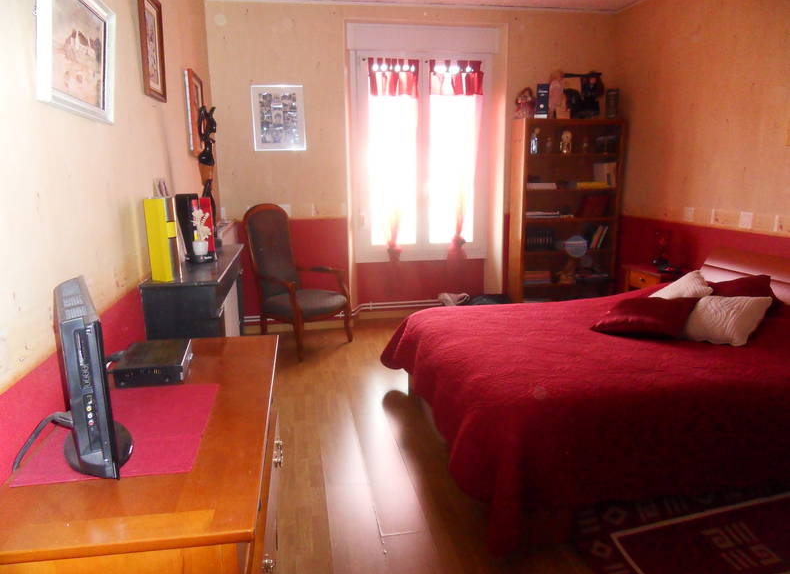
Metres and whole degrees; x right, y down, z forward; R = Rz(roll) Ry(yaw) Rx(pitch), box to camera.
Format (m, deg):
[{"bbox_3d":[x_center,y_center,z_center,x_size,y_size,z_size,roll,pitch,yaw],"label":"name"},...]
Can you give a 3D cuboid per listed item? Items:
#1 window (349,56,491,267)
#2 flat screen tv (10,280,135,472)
[{"bbox_3d":[0.259,-1.121,4.857,1.230,1.790,0.150,-3,12,-10],"label":"window"},{"bbox_3d":[-0.654,0.184,1.164,0.131,0.337,0.487,-9,15,-31],"label":"flat screen tv"}]

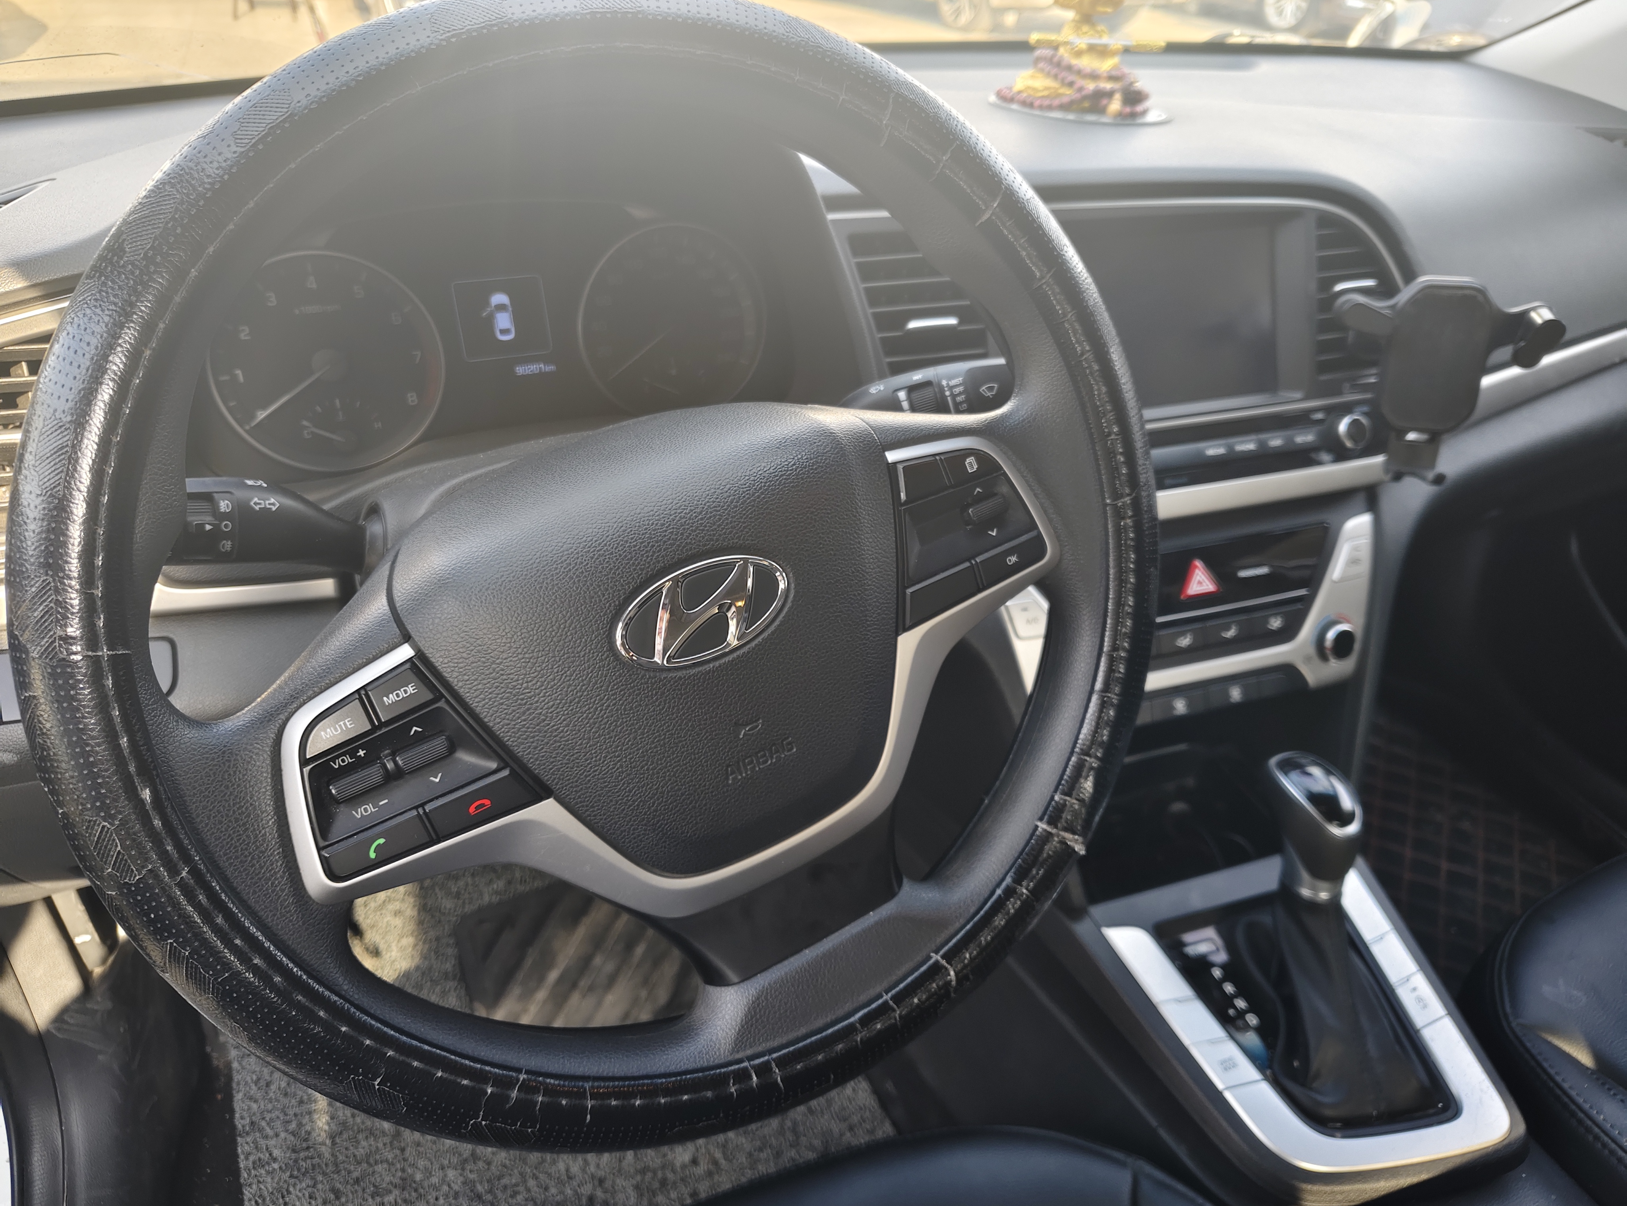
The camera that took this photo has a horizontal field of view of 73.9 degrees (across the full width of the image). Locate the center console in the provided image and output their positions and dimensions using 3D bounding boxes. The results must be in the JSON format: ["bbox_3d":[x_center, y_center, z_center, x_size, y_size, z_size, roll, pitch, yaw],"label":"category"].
[{"bbox_3d":[0.268,0.040,0.627,0.410,0.465,0.460,-9,37,-21],"label":"center console"}]

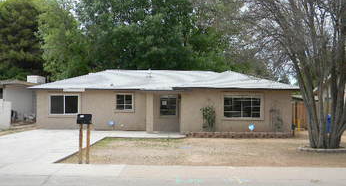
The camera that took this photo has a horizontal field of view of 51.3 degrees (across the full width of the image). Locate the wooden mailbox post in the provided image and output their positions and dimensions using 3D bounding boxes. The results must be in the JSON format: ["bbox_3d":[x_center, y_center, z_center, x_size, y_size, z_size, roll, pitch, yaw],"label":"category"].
[{"bbox_3d":[-2.370,1.220,9.600,0.400,1.340,0.230,0,-2,0],"label":"wooden mailbox post"}]

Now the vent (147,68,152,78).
[{"bbox_3d":[-1.430,-1.240,22.100,0.300,0.580,0.300,0,-2,0],"label":"vent"}]

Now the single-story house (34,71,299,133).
[{"bbox_3d":[-0.550,0.420,23.500,14.800,3.800,8.800,0,-2,0],"label":"single-story house"}]

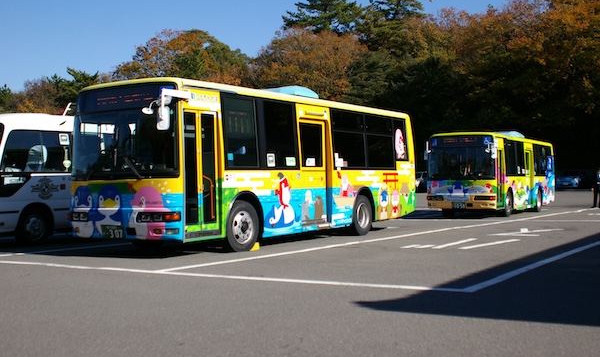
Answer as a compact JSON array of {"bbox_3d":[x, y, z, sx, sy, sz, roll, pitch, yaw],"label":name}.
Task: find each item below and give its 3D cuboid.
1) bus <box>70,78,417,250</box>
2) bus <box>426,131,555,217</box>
[{"bbox_3d":[-0.400,-0.260,14.350,2.320,3.020,9.000,0,0,31],"label":"bus"},{"bbox_3d":[6.900,-0.210,24.600,2.280,2.830,7.000,0,0,34],"label":"bus"}]

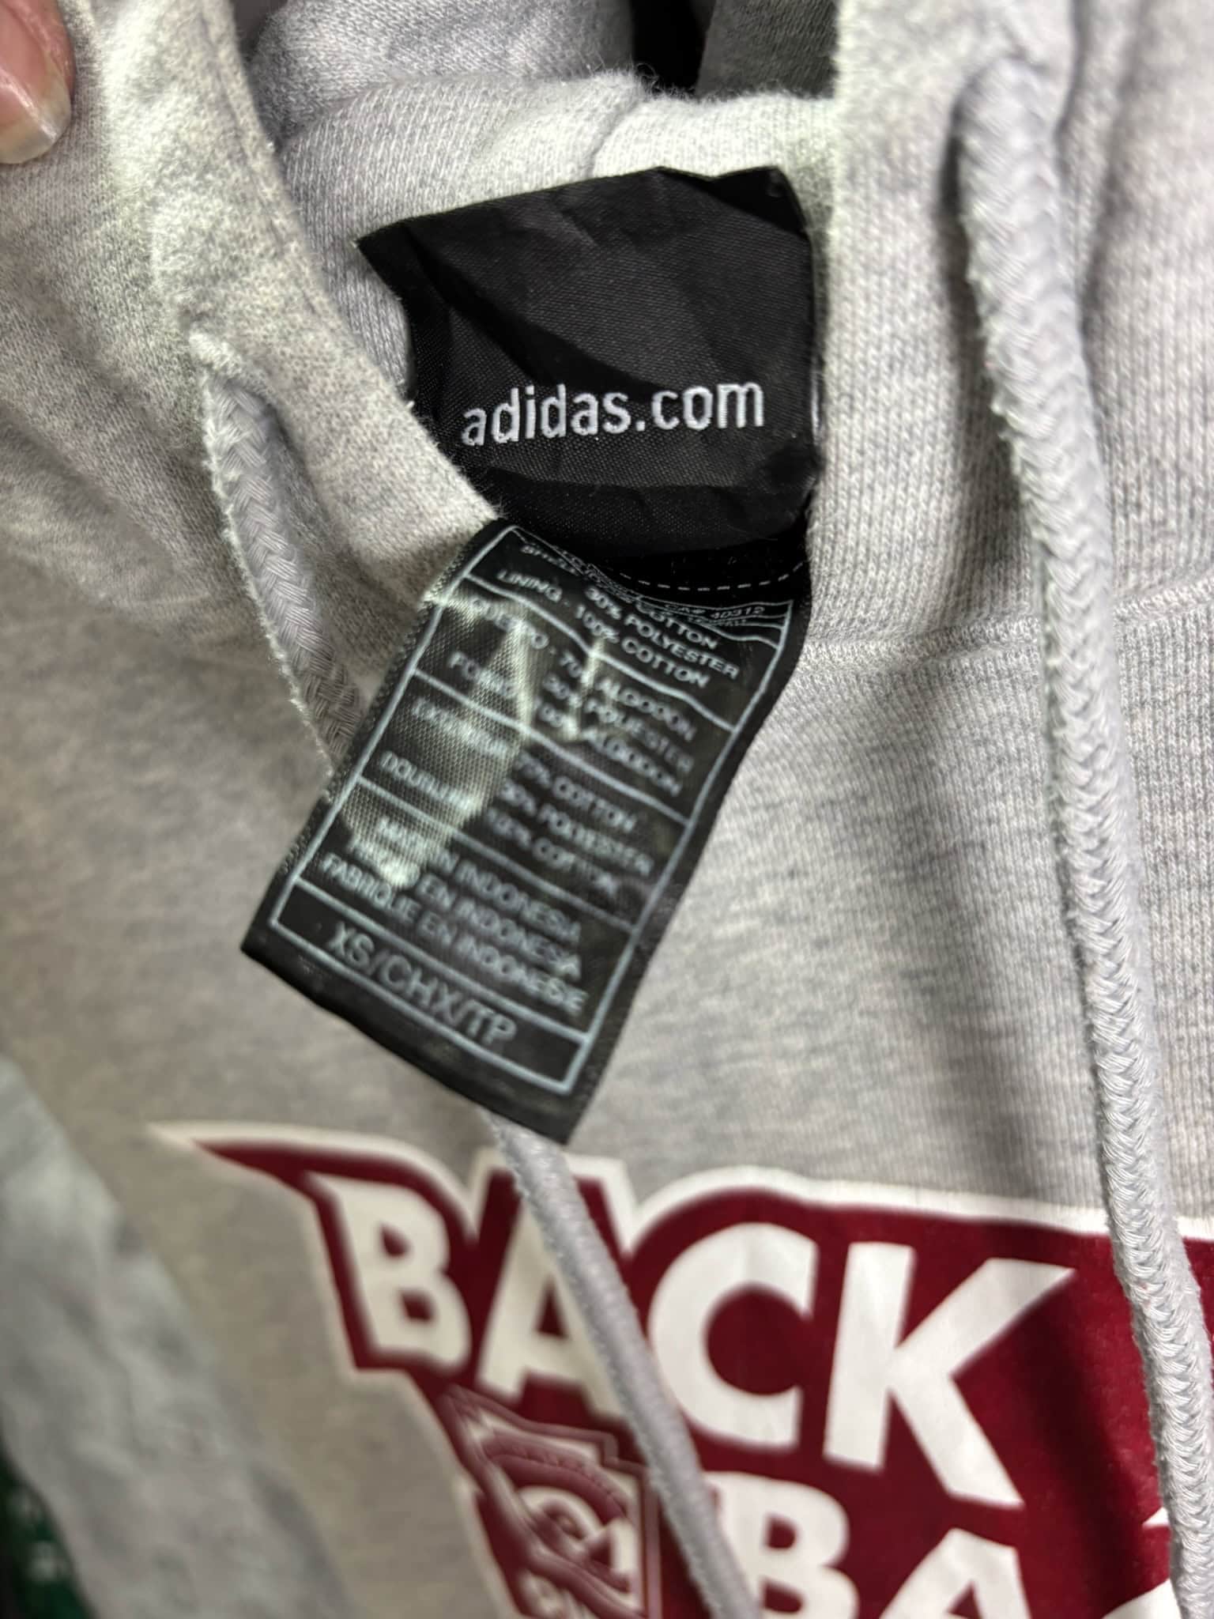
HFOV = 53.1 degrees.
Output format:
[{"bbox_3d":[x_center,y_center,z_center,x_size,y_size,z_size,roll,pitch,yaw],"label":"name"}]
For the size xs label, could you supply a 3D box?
[{"bbox_3d":[-0.007,-0.001,0.125,0.057,0.037,0.009,-63,6,-16],"label":"size xs label"}]

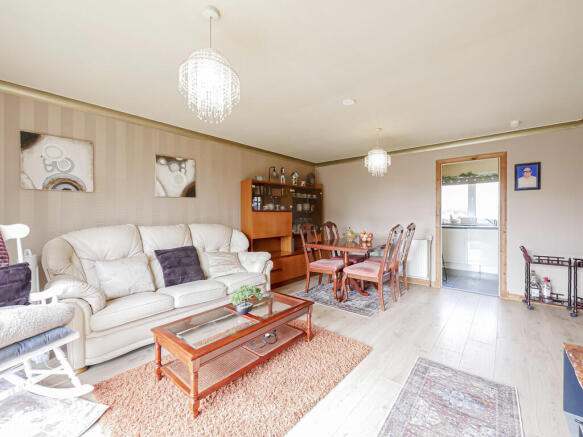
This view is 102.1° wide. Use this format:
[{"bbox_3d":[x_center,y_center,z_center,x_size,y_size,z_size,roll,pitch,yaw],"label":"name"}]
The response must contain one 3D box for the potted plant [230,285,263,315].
[{"bbox_3d":[-0.401,0.686,1.977,0.210,0.200,0.230,0,1,41],"label":"potted plant"}]

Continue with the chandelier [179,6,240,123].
[{"bbox_3d":[-0.440,-0.840,1.302,0.340,0.620,0.340,0,1,41],"label":"chandelier"}]

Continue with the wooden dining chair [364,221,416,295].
[{"bbox_3d":[1.538,0.611,3.668,0.660,1.030,0.470,0,1,41],"label":"wooden dining chair"}]

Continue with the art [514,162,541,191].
[{"bbox_3d":[3.107,-0.553,3.098,0.245,0.360,0.030,0,1,41],"label":"art"}]

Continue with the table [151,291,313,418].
[{"bbox_3d":[-0.395,0.966,1.925,0.550,0.380,1.150,0,1,41],"label":"table"}]

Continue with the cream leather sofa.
[{"bbox_3d":[-1.215,0.627,2.725,0.800,1.070,2.170,0,1,41],"label":"cream leather sofa"}]

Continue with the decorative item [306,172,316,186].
[{"bbox_3d":[0.416,-0.782,4.930,0.170,0.310,0.190,0,1,41],"label":"decorative item"}]

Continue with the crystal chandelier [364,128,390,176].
[{"bbox_3d":[1.183,-0.879,3.170,0.345,0.620,0.345,0,1,41],"label":"crystal chandelier"}]

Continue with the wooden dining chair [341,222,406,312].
[{"bbox_3d":[1.087,0.617,3.159,0.660,1.040,0.470,0,1,41],"label":"wooden dining chair"}]

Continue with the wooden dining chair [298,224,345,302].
[{"bbox_3d":[0.546,0.615,3.611,0.660,1.040,0.480,0,1,41],"label":"wooden dining chair"}]

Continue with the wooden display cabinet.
[{"bbox_3d":[-0.075,0.260,4.319,0.350,1.740,1.890,0,1,41],"label":"wooden display cabinet"}]

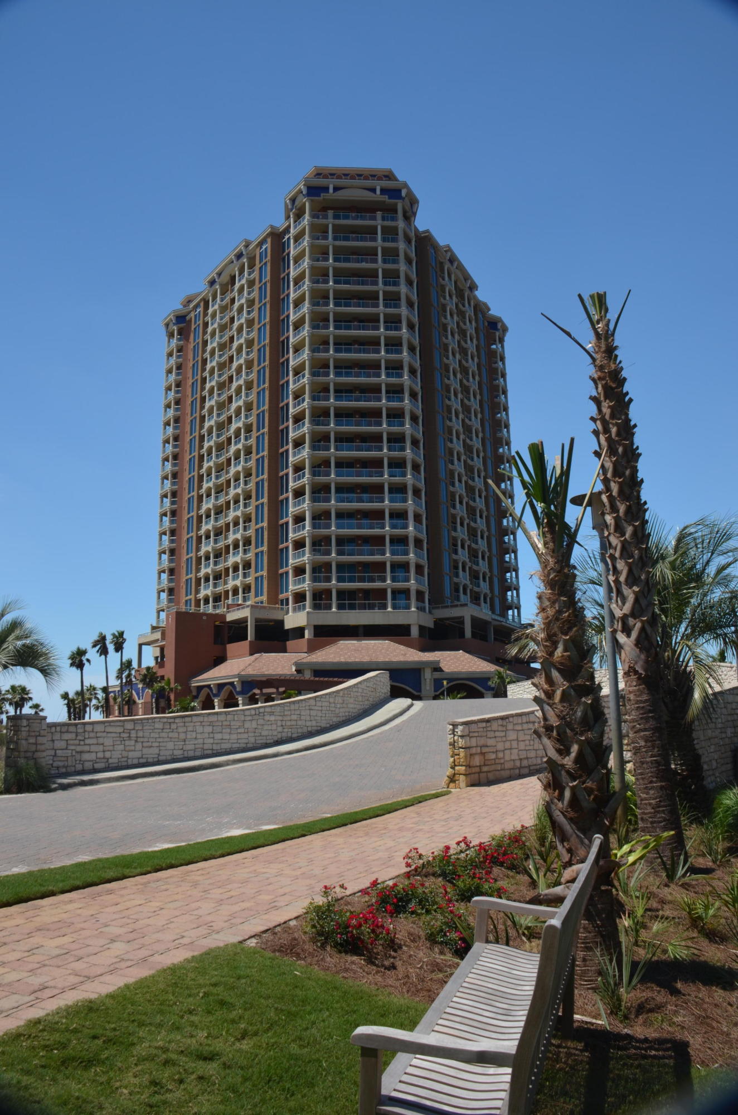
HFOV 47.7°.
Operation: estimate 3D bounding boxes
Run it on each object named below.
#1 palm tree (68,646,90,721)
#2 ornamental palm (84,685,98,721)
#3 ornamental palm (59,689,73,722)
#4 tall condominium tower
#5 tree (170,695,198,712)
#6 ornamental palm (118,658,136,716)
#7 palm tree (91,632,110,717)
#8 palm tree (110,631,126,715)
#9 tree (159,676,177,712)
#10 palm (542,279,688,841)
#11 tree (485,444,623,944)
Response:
[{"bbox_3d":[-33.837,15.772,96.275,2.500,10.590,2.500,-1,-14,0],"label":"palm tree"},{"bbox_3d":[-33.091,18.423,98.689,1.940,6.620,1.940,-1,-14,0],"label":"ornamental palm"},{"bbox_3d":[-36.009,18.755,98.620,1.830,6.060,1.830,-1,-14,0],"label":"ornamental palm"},{"bbox_3d":[-4.525,-6.319,127.489,55.130,74.650,64.060,0,-14,-6],"label":"tall condominium tower"},{"bbox_3d":[-17.531,14.731,78.905,2.750,3.320,2.750,-1,-14,0],"label":"tree"},{"bbox_3d":[-27.574,15.879,94.149,2.250,9.070,2.250,-1,-14,0],"label":"ornamental palm"},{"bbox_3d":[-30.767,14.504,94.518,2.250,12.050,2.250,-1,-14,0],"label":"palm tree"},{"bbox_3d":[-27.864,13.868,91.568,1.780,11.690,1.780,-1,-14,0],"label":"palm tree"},{"bbox_3d":[-20.347,14.803,84.063,1.920,5.450,1.920,-1,-14,0],"label":"tree"},{"bbox_3d":[2.646,0.001,9.069,1.030,6.430,1.050,-1,-14,0],"label":"palm"},{"bbox_3d":[1.203,0.856,5.090,0.790,3.360,0.850,-1,-14,0],"label":"tree"}]

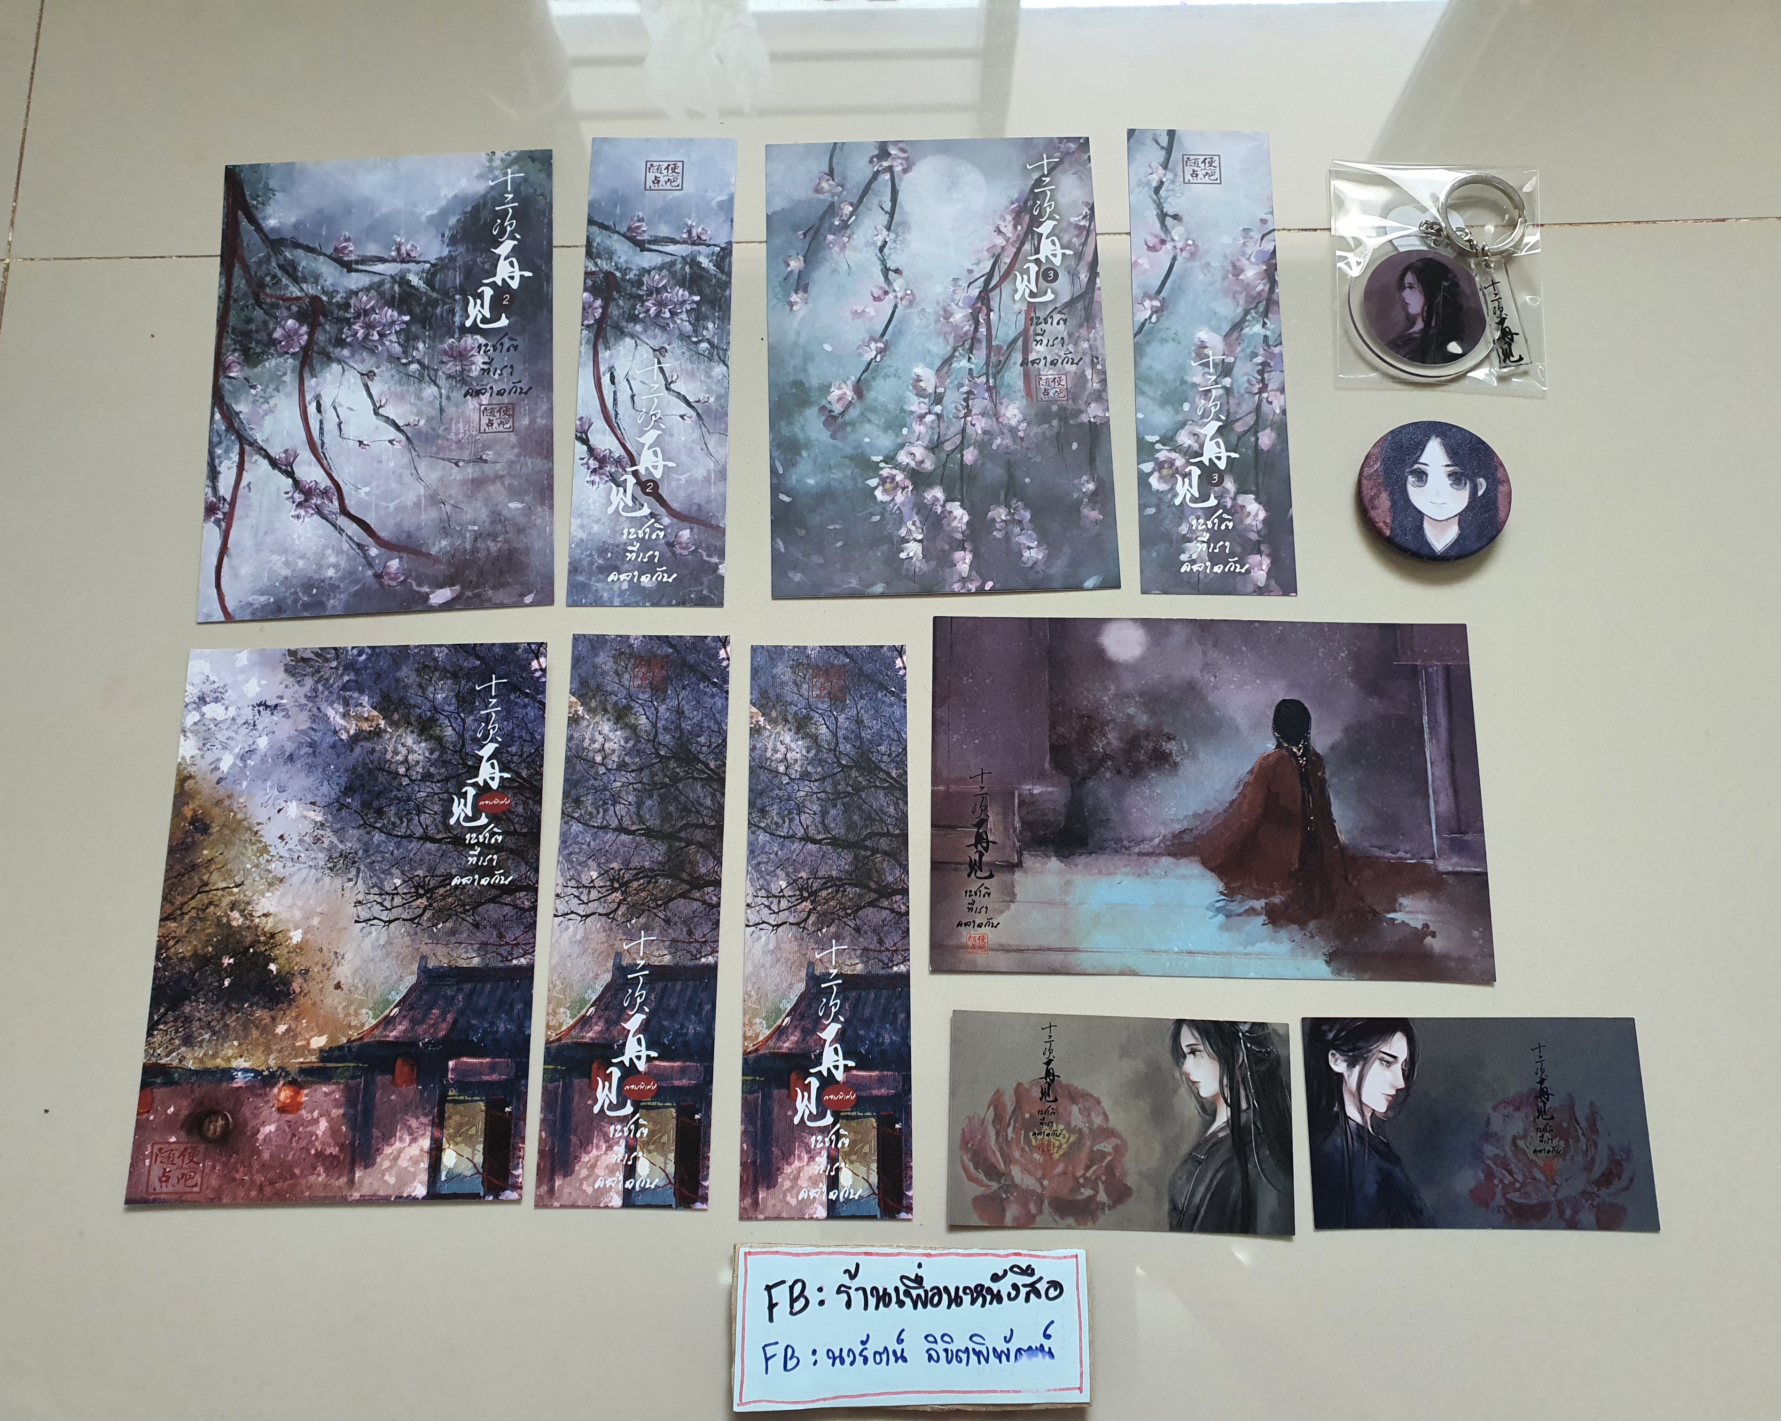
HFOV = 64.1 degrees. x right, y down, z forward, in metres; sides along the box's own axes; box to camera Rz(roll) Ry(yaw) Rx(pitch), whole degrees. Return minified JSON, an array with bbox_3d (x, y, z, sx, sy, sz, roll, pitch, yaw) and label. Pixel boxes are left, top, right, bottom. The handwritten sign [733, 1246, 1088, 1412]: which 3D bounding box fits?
[{"bbox_3d":[0.005,0.155,0.359,0.089,0.004,0.038,0,75,0],"label":"handwritten sign"}]

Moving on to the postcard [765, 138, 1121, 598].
[{"bbox_3d":[0.014,-0.107,0.429,0.102,0.002,0.151,-2,75,-1],"label":"postcard"}]

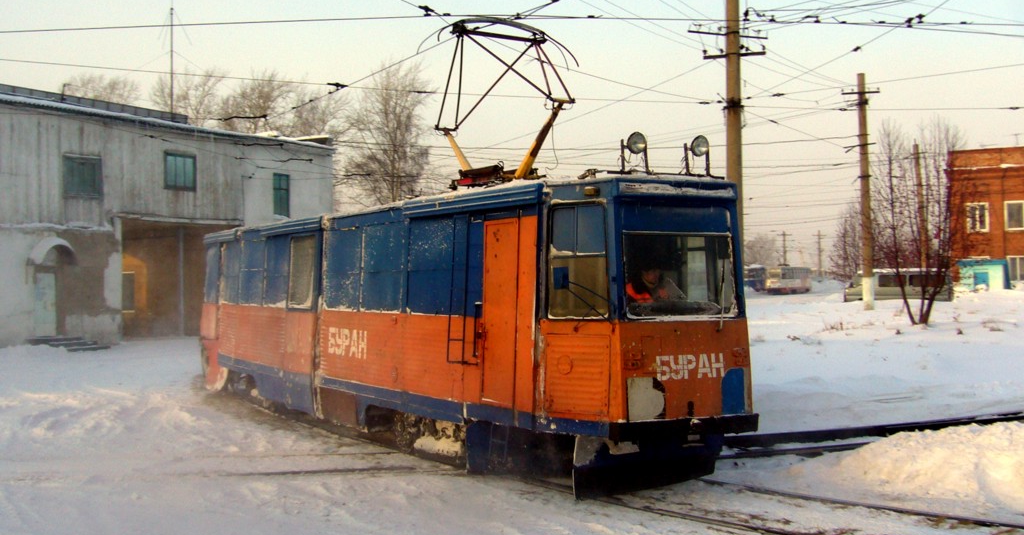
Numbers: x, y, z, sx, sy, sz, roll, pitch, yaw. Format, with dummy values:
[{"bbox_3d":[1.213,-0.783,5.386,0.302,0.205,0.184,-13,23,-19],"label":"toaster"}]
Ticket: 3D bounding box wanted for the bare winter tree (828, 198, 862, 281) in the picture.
[{"bbox_3d":[18.803,-1.401,58.000,2.300,4.600,2.300,0,-1,0],"label":"bare winter tree"}]

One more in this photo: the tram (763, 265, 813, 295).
[{"bbox_3d":[32.471,1.647,121.679,2.500,3.100,14.000,0,-1,28],"label":"tram"}]

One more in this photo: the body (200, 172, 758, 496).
[{"bbox_3d":[-1.831,0.740,15.317,2.500,3.250,13.000,1,-1,-33],"label":"body"}]

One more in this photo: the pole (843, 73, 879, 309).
[{"bbox_3d":[13.171,-2.902,39.000,1.350,8.900,0.450,0,-1,11],"label":"pole"}]

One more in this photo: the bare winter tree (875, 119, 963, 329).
[{"bbox_3d":[11.391,-1.345,29.000,2.600,5.800,2.600,0,-1,0],"label":"bare winter tree"}]

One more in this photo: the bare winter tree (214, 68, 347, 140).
[{"bbox_3d":[-14.440,-4.638,64.000,8.000,14.500,8.000,0,-1,0],"label":"bare winter tree"}]

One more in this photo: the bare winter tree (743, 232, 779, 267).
[{"bbox_3d":[41.852,-1.353,175.000,6.800,9.000,6.800,0,-1,0],"label":"bare winter tree"}]

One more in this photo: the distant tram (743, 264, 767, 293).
[{"bbox_3d":[31.038,1.459,125.110,2.500,3.100,14.000,0,-1,26],"label":"distant tram"}]

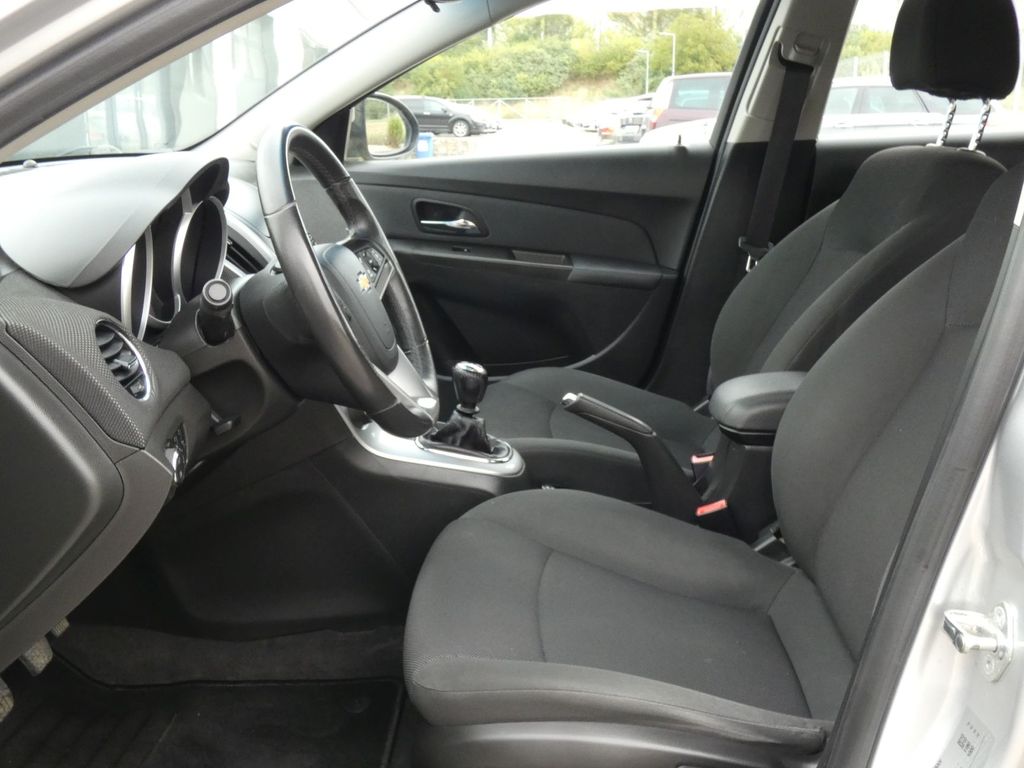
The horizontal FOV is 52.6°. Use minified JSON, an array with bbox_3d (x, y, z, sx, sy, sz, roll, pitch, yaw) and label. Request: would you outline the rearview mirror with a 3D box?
[{"bbox_3d":[-0.290,-0.585,2.333,0.100,0.150,0.190,6,16,20],"label":"rearview mirror"}]

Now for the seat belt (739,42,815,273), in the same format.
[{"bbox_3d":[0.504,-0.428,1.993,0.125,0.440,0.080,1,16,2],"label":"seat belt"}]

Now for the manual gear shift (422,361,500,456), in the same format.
[{"bbox_3d":[-0.070,0.032,1.544,0.108,0.140,0.100,1,16,2],"label":"manual gear shift"}]

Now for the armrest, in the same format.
[{"bbox_3d":[0.421,0.032,1.522,0.260,0.070,0.160,1,16,2],"label":"armrest"}]

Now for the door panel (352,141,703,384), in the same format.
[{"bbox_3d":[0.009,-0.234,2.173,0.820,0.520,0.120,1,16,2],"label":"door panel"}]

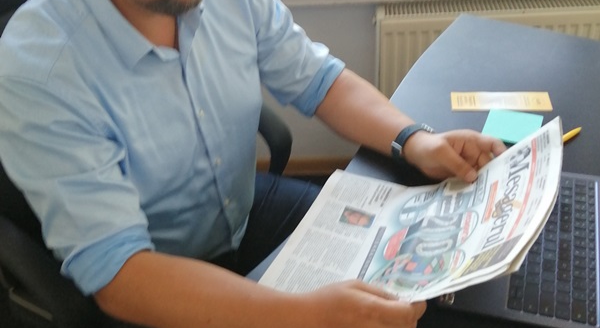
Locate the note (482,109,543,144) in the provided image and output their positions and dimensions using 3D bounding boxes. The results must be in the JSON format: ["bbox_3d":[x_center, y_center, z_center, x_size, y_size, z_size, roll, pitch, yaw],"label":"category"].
[{"bbox_3d":[0.380,-0.066,1.077,0.095,0.005,0.091,11,42,23],"label":"note"}]

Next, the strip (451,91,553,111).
[{"bbox_3d":[0.382,-0.121,1.148,0.180,0.004,0.064,1,39,11],"label":"strip"}]

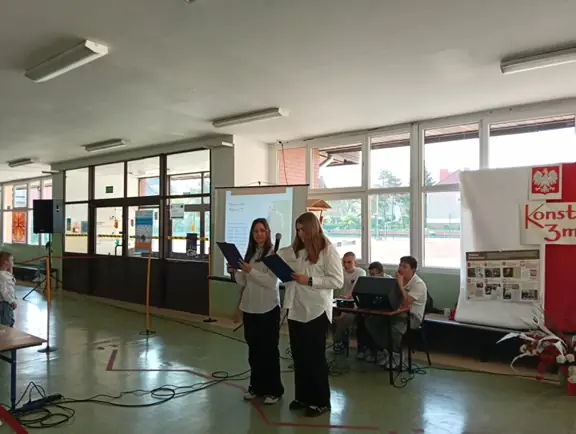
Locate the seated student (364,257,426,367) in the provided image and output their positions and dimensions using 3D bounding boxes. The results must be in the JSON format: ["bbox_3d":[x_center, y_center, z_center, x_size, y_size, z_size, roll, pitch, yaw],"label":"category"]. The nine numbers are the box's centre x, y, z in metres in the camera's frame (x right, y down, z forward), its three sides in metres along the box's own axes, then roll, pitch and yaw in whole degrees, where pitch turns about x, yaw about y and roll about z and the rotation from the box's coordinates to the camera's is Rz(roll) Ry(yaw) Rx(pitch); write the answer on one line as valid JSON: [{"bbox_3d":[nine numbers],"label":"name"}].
[{"bbox_3d":[1.242,1.066,5.114,0.700,1.230,0.520,1,-1,-38],"label":"seated student"}]

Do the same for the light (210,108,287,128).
[{"bbox_3d":[-0.568,-1.388,6.427,1.250,0.090,0.200,-1,-1,39],"label":"light"}]

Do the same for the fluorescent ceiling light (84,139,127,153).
[{"bbox_3d":[-3.495,-1.352,8.629,1.250,0.090,0.200,-1,-1,39],"label":"fluorescent ceiling light"}]

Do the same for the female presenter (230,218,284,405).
[{"bbox_3d":[-0.281,0.839,4.107,0.480,1.650,0.430,-1,-1,30],"label":"female presenter"}]

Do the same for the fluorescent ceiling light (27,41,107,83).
[{"bbox_3d":[-2.103,-1.425,4.224,1.250,0.090,0.200,-1,-1,39],"label":"fluorescent ceiling light"}]

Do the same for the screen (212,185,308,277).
[{"bbox_3d":[-0.444,0.277,6.642,1.800,1.440,0.080,-1,-1,38],"label":"screen"}]

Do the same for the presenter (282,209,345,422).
[{"bbox_3d":[0.214,0.810,3.855,0.500,1.700,0.430,-1,-1,38],"label":"presenter"}]

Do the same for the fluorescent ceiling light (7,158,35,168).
[{"bbox_3d":[-6.514,-1.312,11.012,1.250,0.090,0.200,-1,-1,39],"label":"fluorescent ceiling light"}]

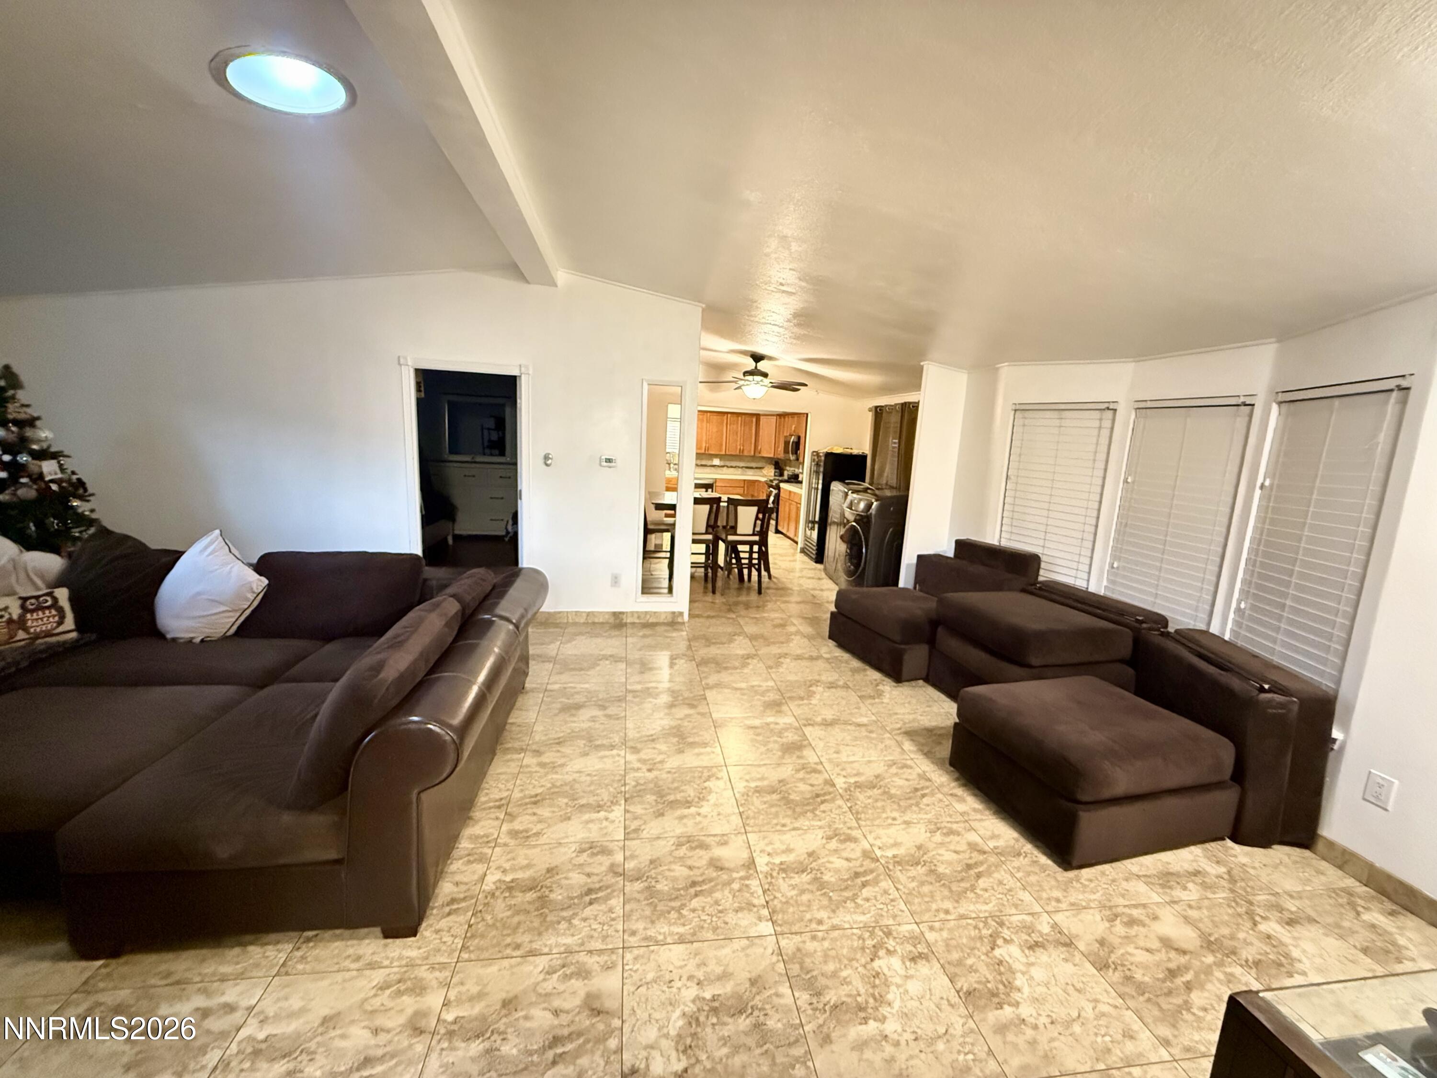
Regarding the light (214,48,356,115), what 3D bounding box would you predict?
[{"bbox_3d":[-1.532,-1.607,2.075,0.425,0.050,0.425,-7,11,-7],"label":"light"}]

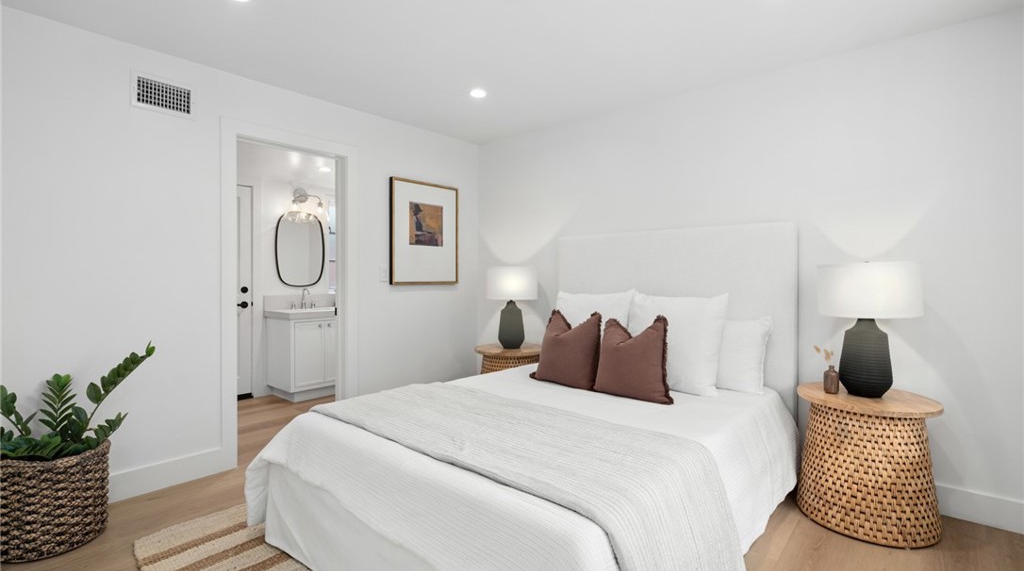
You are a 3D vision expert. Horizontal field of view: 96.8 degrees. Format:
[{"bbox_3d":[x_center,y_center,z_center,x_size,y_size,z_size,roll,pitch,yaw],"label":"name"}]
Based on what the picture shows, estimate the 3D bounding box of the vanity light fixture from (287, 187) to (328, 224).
[{"bbox_3d":[-2.090,-0.821,4.614,0.250,0.365,0.450,1,2,41],"label":"vanity light fixture"}]

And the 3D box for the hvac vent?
[{"bbox_3d":[-1.927,-1.055,2.521,0.024,0.198,0.293,1,2,41],"label":"hvac vent"}]

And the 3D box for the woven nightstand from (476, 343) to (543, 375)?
[{"bbox_3d":[-0.015,0.806,3.691,0.565,0.605,0.565,1,2,41],"label":"woven nightstand"}]

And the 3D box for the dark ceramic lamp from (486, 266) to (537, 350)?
[{"bbox_3d":[0.000,0.175,3.674,0.410,0.660,0.410,0,2,0],"label":"dark ceramic lamp"}]

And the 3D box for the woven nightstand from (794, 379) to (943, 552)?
[{"bbox_3d":[1.746,0.848,2.261,0.565,0.605,0.565,1,2,41],"label":"woven nightstand"}]

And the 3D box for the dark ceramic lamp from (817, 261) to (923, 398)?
[{"bbox_3d":[1.760,0.216,2.257,0.410,0.660,0.410,1,2,41],"label":"dark ceramic lamp"}]

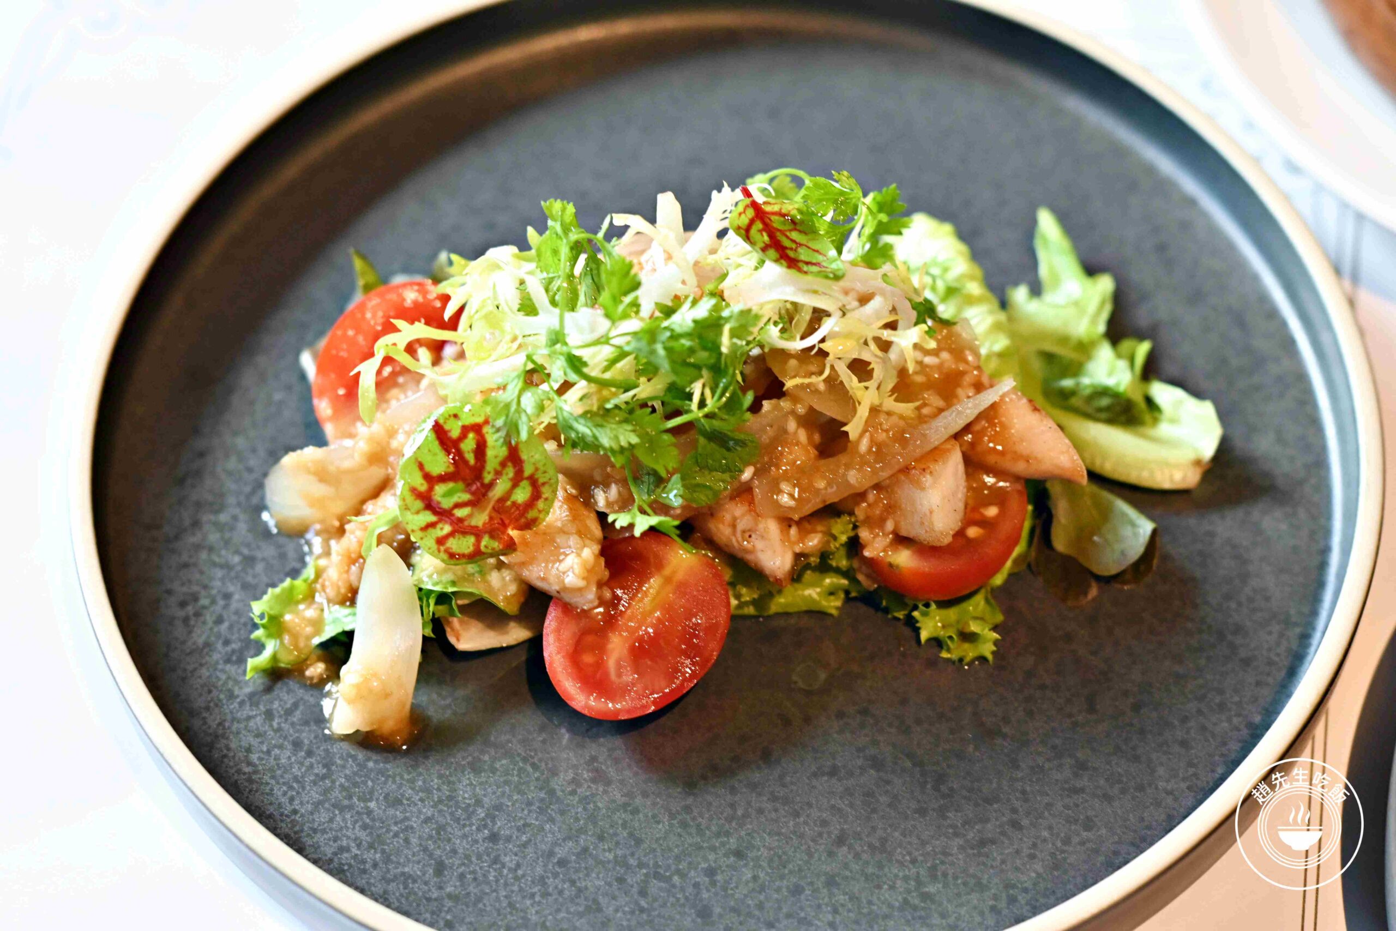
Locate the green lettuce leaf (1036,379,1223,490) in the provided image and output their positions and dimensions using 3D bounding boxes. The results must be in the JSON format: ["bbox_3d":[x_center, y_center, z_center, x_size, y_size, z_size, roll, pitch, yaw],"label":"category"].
[{"bbox_3d":[0.075,-0.005,0.514,0.034,0.014,0.015,17,56,14],"label":"green lettuce leaf"}]

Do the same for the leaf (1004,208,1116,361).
[{"bbox_3d":[0.065,-0.032,0.522,0.021,0.013,0.028,-1,94,1],"label":"leaf"}]

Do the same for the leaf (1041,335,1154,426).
[{"bbox_3d":[0.069,-0.014,0.501,0.020,0.013,0.015,-5,54,-2],"label":"leaf"}]

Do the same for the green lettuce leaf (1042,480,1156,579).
[{"bbox_3d":[0.069,0.010,0.501,0.017,0.009,0.020,-30,78,-19],"label":"green lettuce leaf"}]

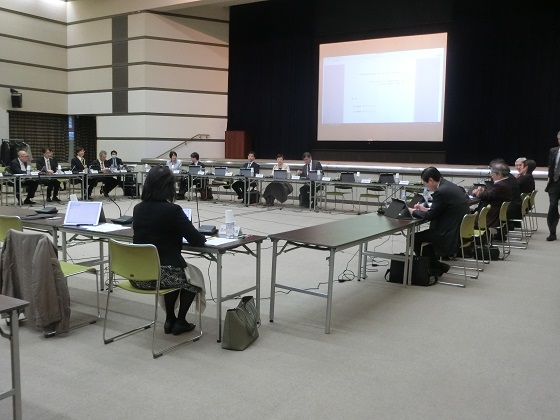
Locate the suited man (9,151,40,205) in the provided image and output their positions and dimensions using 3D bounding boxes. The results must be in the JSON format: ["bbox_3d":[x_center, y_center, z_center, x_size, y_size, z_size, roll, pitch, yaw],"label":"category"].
[{"bbox_3d":[-6.122,-0.778,13.125,0.770,1.245,0.520,5,8,34],"label":"suited man"}]

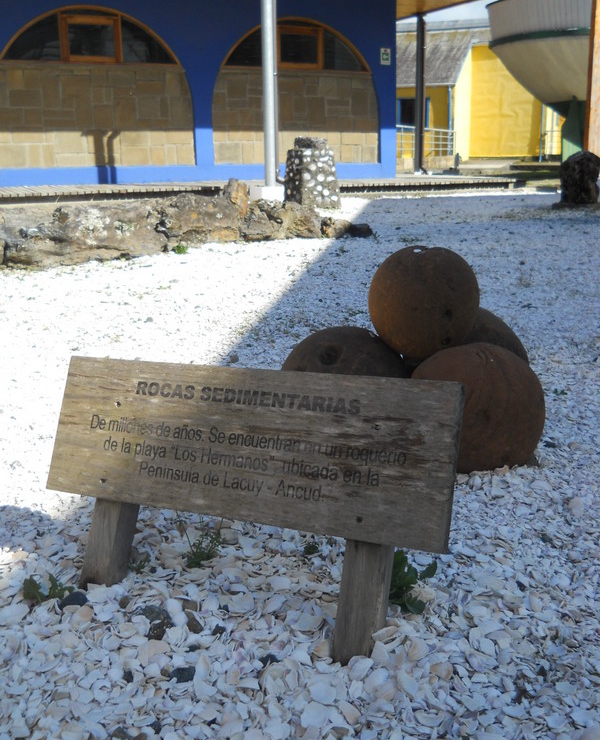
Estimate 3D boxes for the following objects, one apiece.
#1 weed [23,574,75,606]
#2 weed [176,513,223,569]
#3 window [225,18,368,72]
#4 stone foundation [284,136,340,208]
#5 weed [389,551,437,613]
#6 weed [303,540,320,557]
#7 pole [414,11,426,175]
[{"bbox_3d":[-0.577,0.505,1.960,0.108,0.055,0.085,-1,14,0],"label":"weed"},{"bbox_3d":[-0.250,0.427,2.130,0.112,0.115,0.090,-1,14,0],"label":"weed"},{"bbox_3d":[-0.024,-5.283,13.900,2.700,0.790,0.120,-8,15,-25],"label":"window"},{"bbox_3d":[0.161,-2.528,11.000,0.540,0.820,0.540,-8,15,-25],"label":"stone foundation"},{"bbox_3d":[0.244,0.475,1.920,0.125,0.115,0.120,-1,14,0],"label":"weed"},{"bbox_3d":[0.029,0.451,2.160,0.045,0.035,0.040,-1,14,0],"label":"weed"},{"bbox_3d":[2.617,-6.003,18.600,0.180,3.280,0.180,-8,15,-25],"label":"pole"}]

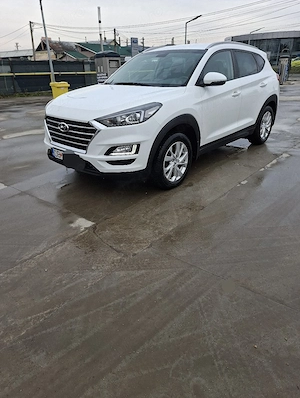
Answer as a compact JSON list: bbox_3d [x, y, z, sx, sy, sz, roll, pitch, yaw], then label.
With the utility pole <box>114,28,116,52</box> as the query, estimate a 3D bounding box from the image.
[{"bbox_3d":[-6.283,-27.608,50.076,0.290,7.800,0.290,-4,27,-5],"label":"utility pole"}]

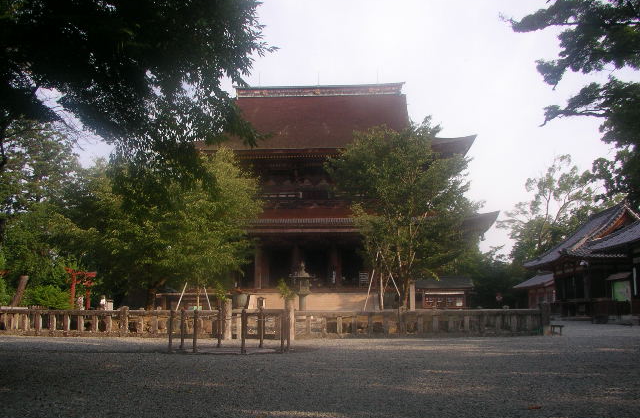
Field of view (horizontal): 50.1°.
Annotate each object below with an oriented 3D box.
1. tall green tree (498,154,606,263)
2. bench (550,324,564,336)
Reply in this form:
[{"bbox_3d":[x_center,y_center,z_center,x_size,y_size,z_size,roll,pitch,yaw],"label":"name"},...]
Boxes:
[{"bbox_3d":[22.522,2.529,66.268,10.500,16.136,9.500,0,-8,3],"label":"tall green tree"},{"bbox_3d":[11.244,5.757,32.318,0.650,0.546,0.380,0,-8,3],"label":"bench"}]

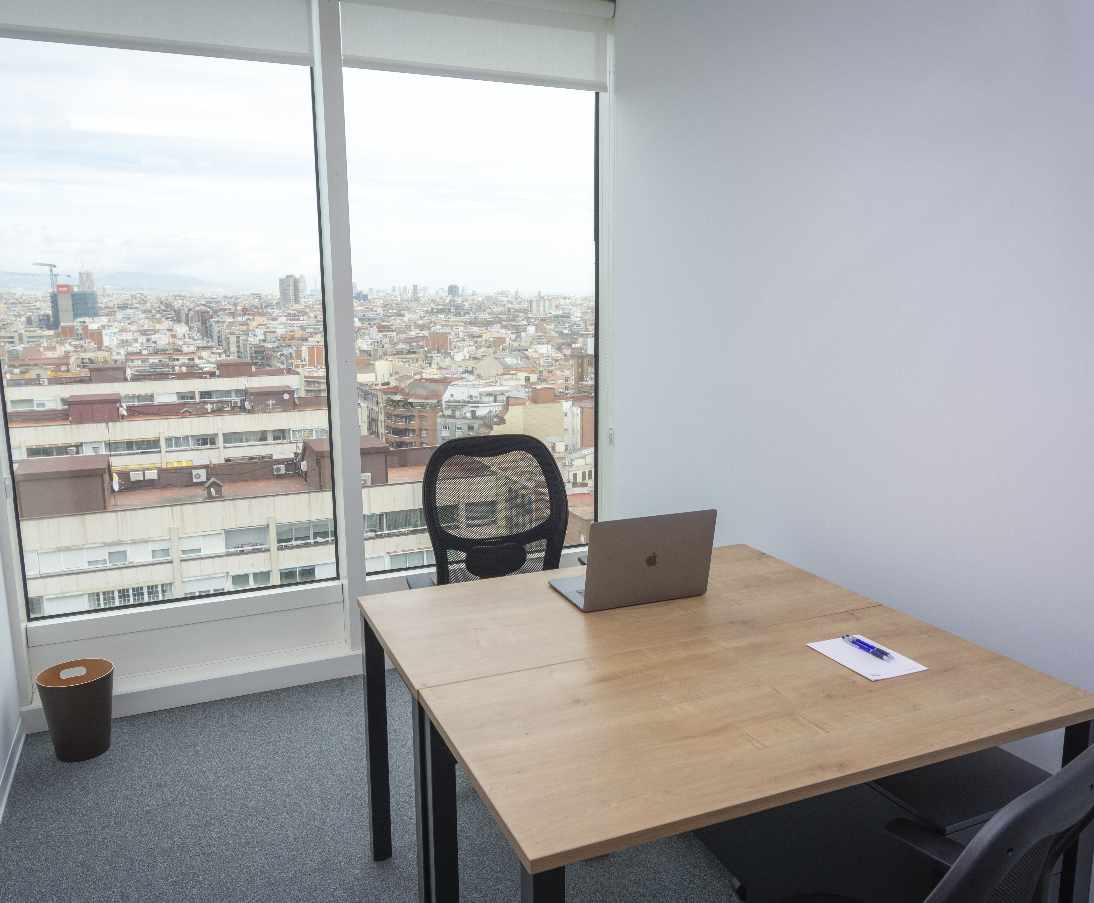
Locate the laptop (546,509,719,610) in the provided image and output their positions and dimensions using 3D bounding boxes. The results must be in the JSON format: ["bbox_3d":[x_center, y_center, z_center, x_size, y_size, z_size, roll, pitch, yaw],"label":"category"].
[{"bbox_3d":[0.219,0.258,2.194,0.351,0.244,0.278,-4,10,-21],"label":"laptop"}]

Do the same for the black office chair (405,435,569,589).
[{"bbox_3d":[-0.084,0.530,2.553,0.673,1.085,0.663,-4,10,-20],"label":"black office chair"}]

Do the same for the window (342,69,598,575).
[{"bbox_3d":[-0.271,-0.551,3.628,1.149,2.157,0.091,-5,11,-24],"label":"window"}]

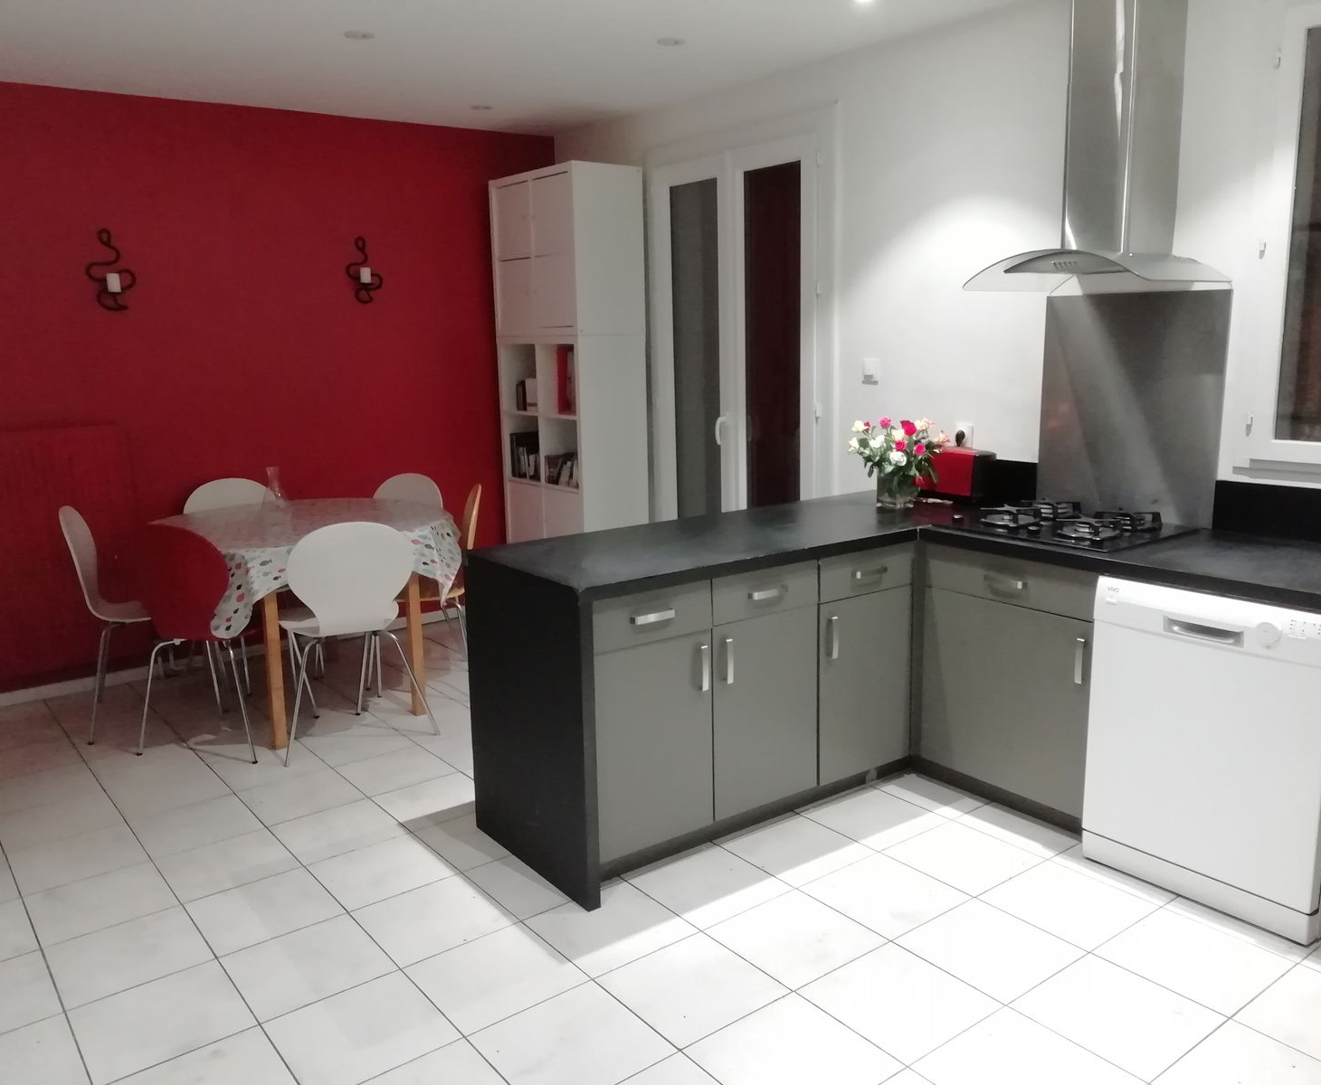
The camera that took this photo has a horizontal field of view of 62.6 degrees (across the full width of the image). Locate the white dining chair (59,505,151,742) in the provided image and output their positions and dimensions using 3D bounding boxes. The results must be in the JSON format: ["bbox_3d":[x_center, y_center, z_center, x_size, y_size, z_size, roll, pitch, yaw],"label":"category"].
[{"bbox_3d":[-2.093,0.273,4.448,0.540,0.885,0.520,-7,12,-26],"label":"white dining chair"}]

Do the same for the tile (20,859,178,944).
[{"bbox_3d":[-1.533,0.988,2.984,0.326,0.010,0.326,-9,14,-36],"label":"tile"}]

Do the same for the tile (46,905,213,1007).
[{"bbox_3d":[-1.338,1.038,2.737,0.333,0.010,0.333,-9,14,-36],"label":"tile"}]

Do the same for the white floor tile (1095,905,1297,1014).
[{"bbox_3d":[1.290,1.003,2.626,0.331,0.010,0.331,-9,14,-36],"label":"white floor tile"}]

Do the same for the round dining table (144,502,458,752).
[{"bbox_3d":[-1.475,0.287,4.551,1.230,0.770,1.230,-1,11,0],"label":"round dining table"}]

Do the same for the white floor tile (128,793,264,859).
[{"bbox_3d":[-1.481,0.903,3.466,0.331,0.010,0.331,-9,14,-36],"label":"white floor tile"}]

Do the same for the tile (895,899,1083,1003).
[{"bbox_3d":[0.812,1.003,2.683,0.333,0.010,0.333,-9,14,-36],"label":"tile"}]

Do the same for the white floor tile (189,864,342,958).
[{"bbox_3d":[-1.071,0.995,2.941,0.331,0.010,0.331,-9,14,-36],"label":"white floor tile"}]

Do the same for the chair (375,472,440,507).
[{"bbox_3d":[-1.294,0.150,4.961,0.520,0.875,0.520,4,12,26],"label":"chair"}]

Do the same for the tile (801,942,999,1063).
[{"bbox_3d":[0.542,1.041,2.470,0.326,0.010,0.326,-9,14,-36],"label":"tile"}]

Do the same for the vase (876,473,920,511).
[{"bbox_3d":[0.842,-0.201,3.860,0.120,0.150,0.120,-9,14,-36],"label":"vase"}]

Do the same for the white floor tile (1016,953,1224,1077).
[{"bbox_3d":[1.016,1.049,2.420,0.333,0.010,0.333,-9,14,-36],"label":"white floor tile"}]

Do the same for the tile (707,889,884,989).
[{"bbox_3d":[0.340,0.995,2.731,0.326,0.010,0.326,-9,14,-36],"label":"tile"}]

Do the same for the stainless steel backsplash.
[{"bbox_3d":[1.512,-0.441,3.534,0.012,0.722,0.620,-9,14,-36],"label":"stainless steel backsplash"}]

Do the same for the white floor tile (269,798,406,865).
[{"bbox_3d":[-1.002,0.899,3.381,0.326,0.010,0.326,-9,14,-36],"label":"white floor tile"}]

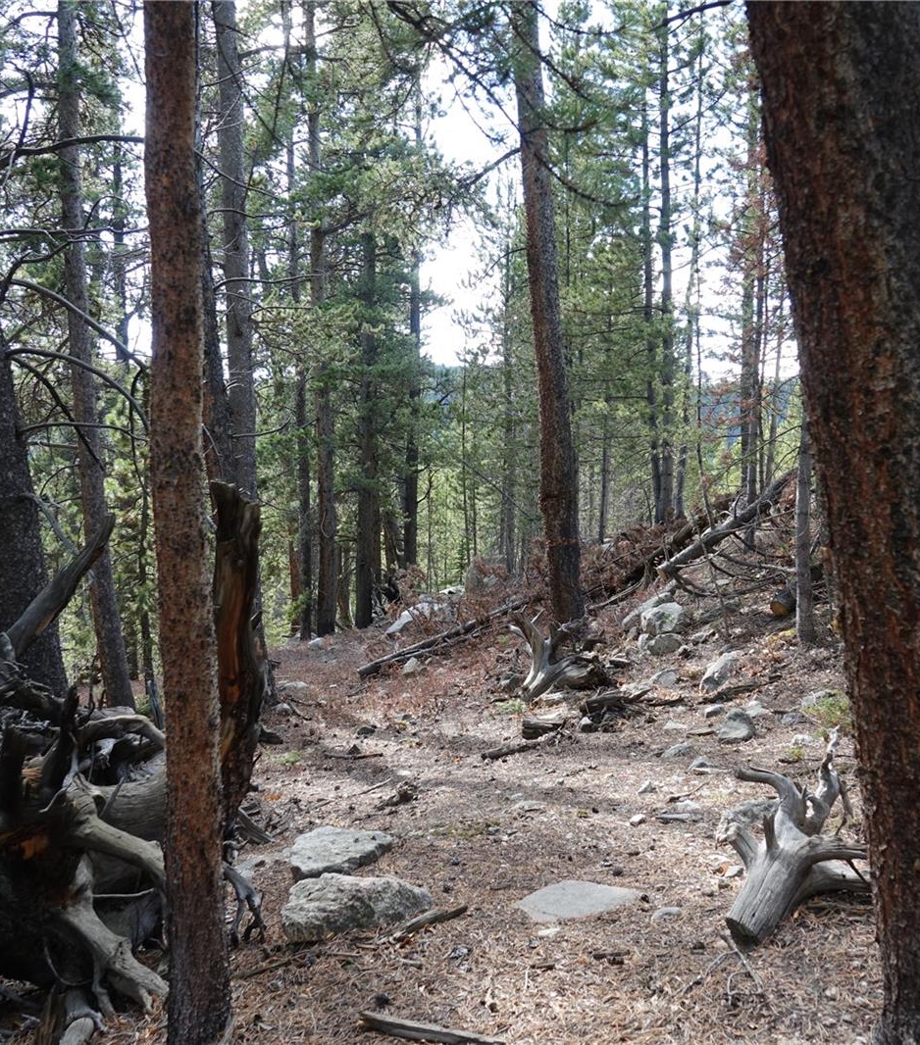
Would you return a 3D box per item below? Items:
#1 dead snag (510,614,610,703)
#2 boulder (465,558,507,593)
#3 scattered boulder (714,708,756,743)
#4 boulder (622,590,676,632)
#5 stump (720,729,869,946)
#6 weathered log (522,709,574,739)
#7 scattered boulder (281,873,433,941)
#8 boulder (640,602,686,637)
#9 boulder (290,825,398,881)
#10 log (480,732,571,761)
[{"bbox_3d":[0.817,1.105,8.500,0.800,0.650,0.580,-2,2,0],"label":"dead snag"},{"bbox_3d":[0.332,0.696,13.500,0.560,0.450,0.480,-2,2,0],"label":"boulder"},{"bbox_3d":[1.767,1.303,6.700,0.260,0.200,0.220,-2,2,0],"label":"scattered boulder"},{"bbox_3d":[2.137,0.995,11.800,0.580,0.420,0.480,-2,1,0],"label":"boulder"},{"bbox_3d":[1.340,1.250,4.150,0.580,0.600,0.660,-1,2,30],"label":"stump"},{"bbox_3d":[0.591,1.368,7.100,0.360,0.170,0.200,-1,2,12],"label":"weathered log"},{"bbox_3d":[-0.386,1.433,3.920,0.540,0.175,0.360,-2,2,0],"label":"scattered boulder"},{"bbox_3d":[2.225,1.055,11.400,0.460,0.360,0.420,-2,1,0],"label":"boulder"},{"bbox_3d":[-0.549,1.539,4.900,0.480,0.160,0.460,-2,1,0],"label":"boulder"},{"bbox_3d":[0.443,1.535,7.200,0.780,0.110,0.120,-3,1,-42],"label":"log"}]

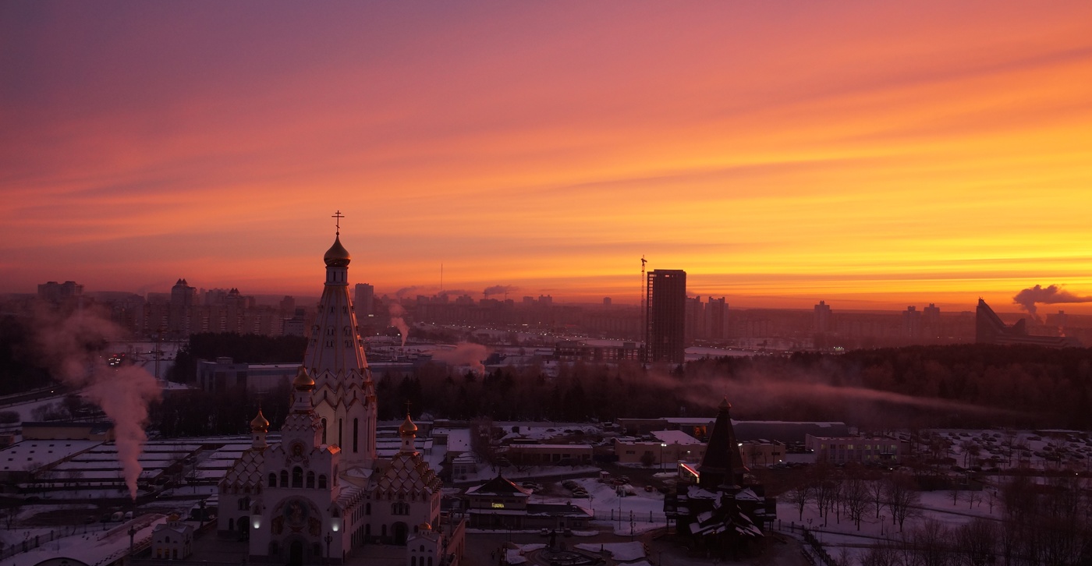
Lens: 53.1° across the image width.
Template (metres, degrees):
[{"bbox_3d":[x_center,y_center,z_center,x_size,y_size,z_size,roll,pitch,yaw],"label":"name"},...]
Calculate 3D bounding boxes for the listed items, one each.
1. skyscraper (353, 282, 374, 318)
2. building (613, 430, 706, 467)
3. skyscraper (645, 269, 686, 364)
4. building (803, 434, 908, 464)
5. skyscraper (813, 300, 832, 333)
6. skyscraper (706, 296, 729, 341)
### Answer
[{"bbox_3d":[-359.610,36.530,2163.820,32.000,71.000,27.000,1,-1,-10],"label":"skyscraper"},{"bbox_3d":[42.150,61.360,407.000,33.500,7.200,34.000,1,-1,-5],"label":"building"},{"bbox_3d":[115.650,32.370,1050.650,33.500,88.500,30.000,1,-1,-2],"label":"skyscraper"},{"bbox_3d":[114.370,61.490,404.290,33.000,9.300,12.500,1,-1,-5],"label":"building"},{"bbox_3d":[491.690,61.930,1942.900,26.500,60.500,25.000,1,-1,5],"label":"skyscraper"},{"bbox_3d":[265.930,55.800,1699.490,30.000,66.000,28.000,1,-1,0],"label":"skyscraper"}]

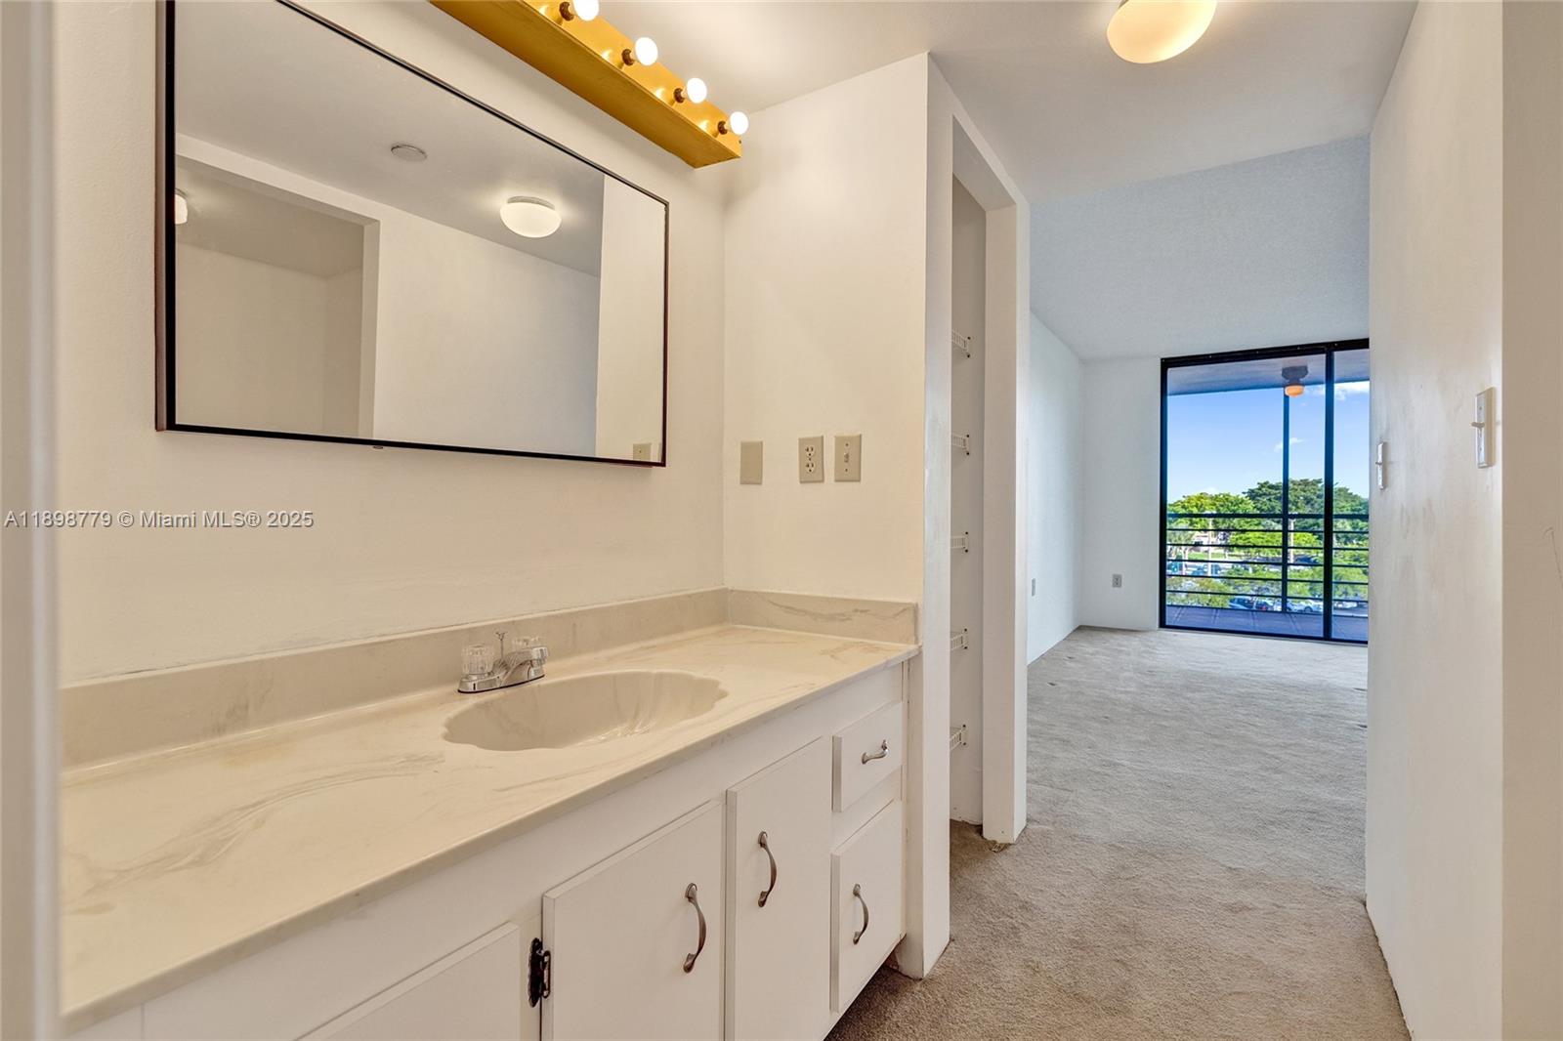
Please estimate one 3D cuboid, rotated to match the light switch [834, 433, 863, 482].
[{"bbox_3d":[0.159,-0.148,1.670,0.070,0.114,0.013,1,1,33],"label":"light switch"}]

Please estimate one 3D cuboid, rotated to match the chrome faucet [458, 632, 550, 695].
[{"bbox_3d":[-0.449,0.241,1.197,0.141,0.091,0.155,1,1,33],"label":"chrome faucet"}]

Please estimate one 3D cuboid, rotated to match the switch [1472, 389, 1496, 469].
[{"bbox_3d":[1.039,-0.133,1.031,0.016,0.114,0.070,1,1,33],"label":"switch"}]

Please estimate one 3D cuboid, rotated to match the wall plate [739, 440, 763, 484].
[{"bbox_3d":[-0.078,-0.150,1.828,0.070,0.114,0.007,1,1,33],"label":"wall plate"}]

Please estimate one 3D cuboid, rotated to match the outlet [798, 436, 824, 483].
[{"bbox_3d":[0.076,-0.149,1.728,0.070,0.114,0.008,1,1,33],"label":"outlet"}]

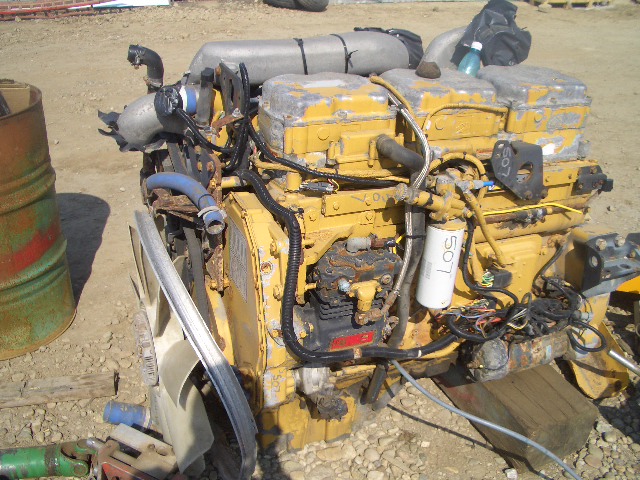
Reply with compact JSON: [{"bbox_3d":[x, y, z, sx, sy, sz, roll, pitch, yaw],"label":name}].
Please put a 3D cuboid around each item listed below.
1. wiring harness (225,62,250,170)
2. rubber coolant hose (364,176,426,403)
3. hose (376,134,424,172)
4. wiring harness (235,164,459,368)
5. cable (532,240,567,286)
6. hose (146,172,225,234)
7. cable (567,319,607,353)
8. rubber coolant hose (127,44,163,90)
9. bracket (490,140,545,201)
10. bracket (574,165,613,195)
[{"bbox_3d":[-0.211,-0.310,1.625,0.066,0.259,0.051,-8,31,-19],"label":"wiring harness"},{"bbox_3d":[0.218,0.202,1.880,0.107,0.670,0.081,-8,31,-19],"label":"rubber coolant hose"},{"bbox_3d":[0.212,-0.221,1.688,0.122,0.086,0.076,-8,31,-19],"label":"hose"},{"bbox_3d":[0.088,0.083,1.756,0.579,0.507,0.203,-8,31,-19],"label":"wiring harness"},{"bbox_3d":[0.721,0.069,2.018,0.096,0.132,0.071,-8,31,-19],"label":"cable"},{"bbox_3d":[-0.369,-0.095,1.701,0.264,0.122,0.086,26,36,34],"label":"hose"},{"bbox_3d":[0.892,0.320,2.150,0.127,0.076,0.091,-8,31,-19],"label":"cable"},{"bbox_3d":[-0.490,-0.487,1.828,0.101,0.127,0.051,-8,31,-19],"label":"rubber coolant hose"},{"bbox_3d":[0.556,-0.198,1.830,0.152,0.173,0.041,-8,31,-19],"label":"bracket"},{"bbox_3d":[0.829,-0.194,1.980,0.117,0.076,0.056,-8,31,-19],"label":"bracket"}]

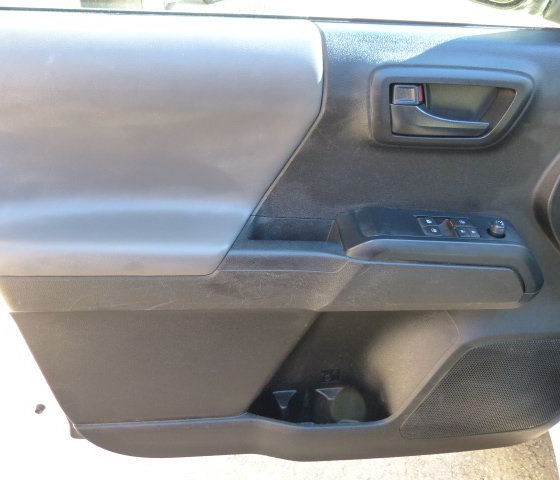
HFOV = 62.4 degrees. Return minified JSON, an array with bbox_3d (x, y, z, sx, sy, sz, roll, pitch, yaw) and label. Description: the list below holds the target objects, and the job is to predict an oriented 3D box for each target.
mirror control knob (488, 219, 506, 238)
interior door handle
[{"bbox_3d":[0.272,-0.014,0.578,0.020,0.016,0.020,-2,35,-3],"label":"mirror control knob"},{"bbox_3d":[0.191,-0.141,0.549,0.108,0.035,0.030,-2,31,-3],"label":"interior door handle"}]

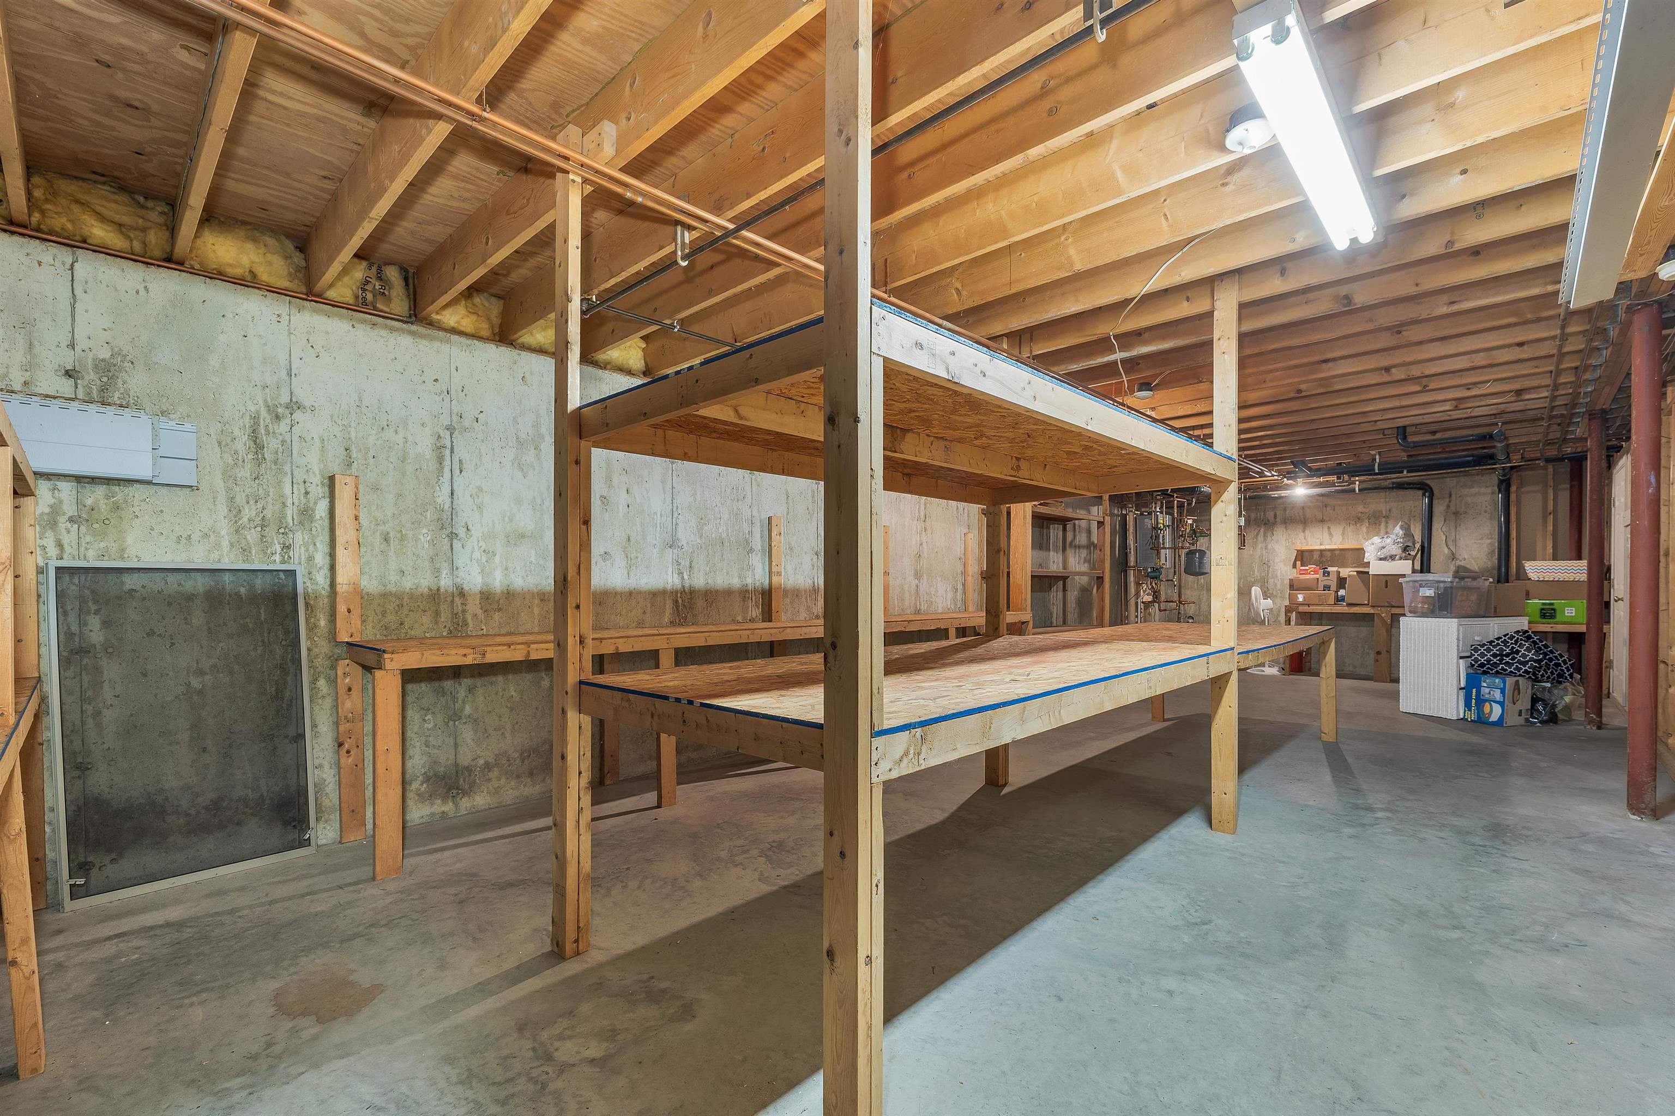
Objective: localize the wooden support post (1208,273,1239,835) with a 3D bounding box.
[{"bbox_3d":[1.761,0.003,2.980,0.075,2.470,0.088,1,-2,-45],"label":"wooden support post"}]

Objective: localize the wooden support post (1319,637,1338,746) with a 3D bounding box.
[{"bbox_3d":[3.521,0.946,4.666,0.042,0.770,0.088,1,-2,-45],"label":"wooden support post"}]

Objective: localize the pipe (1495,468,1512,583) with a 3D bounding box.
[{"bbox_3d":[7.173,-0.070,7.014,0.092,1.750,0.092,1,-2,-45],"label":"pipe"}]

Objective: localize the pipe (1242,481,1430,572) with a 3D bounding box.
[{"bbox_3d":[6.014,-0.359,7.929,0.110,1.100,1.771,1,-2,-45],"label":"pipe"}]

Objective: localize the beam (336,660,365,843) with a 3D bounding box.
[{"bbox_3d":[-2.181,0.848,2.932,0.088,0.830,0.042,1,-2,-45],"label":"beam"}]

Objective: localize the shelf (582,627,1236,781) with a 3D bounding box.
[{"bbox_3d":[0.479,0.436,2.470,2.470,0.106,1.220,2,-3,-44],"label":"shelf"}]

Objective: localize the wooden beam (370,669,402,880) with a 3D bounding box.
[{"bbox_3d":[-1.766,0.824,2.559,0.088,0.840,0.042,1,-2,-45],"label":"wooden beam"}]

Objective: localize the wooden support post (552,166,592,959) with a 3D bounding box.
[{"bbox_3d":[-0.827,0.011,2.033,0.075,2.420,0.088,1,-2,-45],"label":"wooden support post"}]

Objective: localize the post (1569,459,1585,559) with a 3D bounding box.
[{"bbox_3d":[7.803,0.111,6.873,0.092,2.450,0.092,1,-2,-45],"label":"post"}]

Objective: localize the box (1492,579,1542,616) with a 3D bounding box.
[{"bbox_3d":[7.200,0.445,6.925,0.340,0.390,0.310,1,-2,-45],"label":"box"}]

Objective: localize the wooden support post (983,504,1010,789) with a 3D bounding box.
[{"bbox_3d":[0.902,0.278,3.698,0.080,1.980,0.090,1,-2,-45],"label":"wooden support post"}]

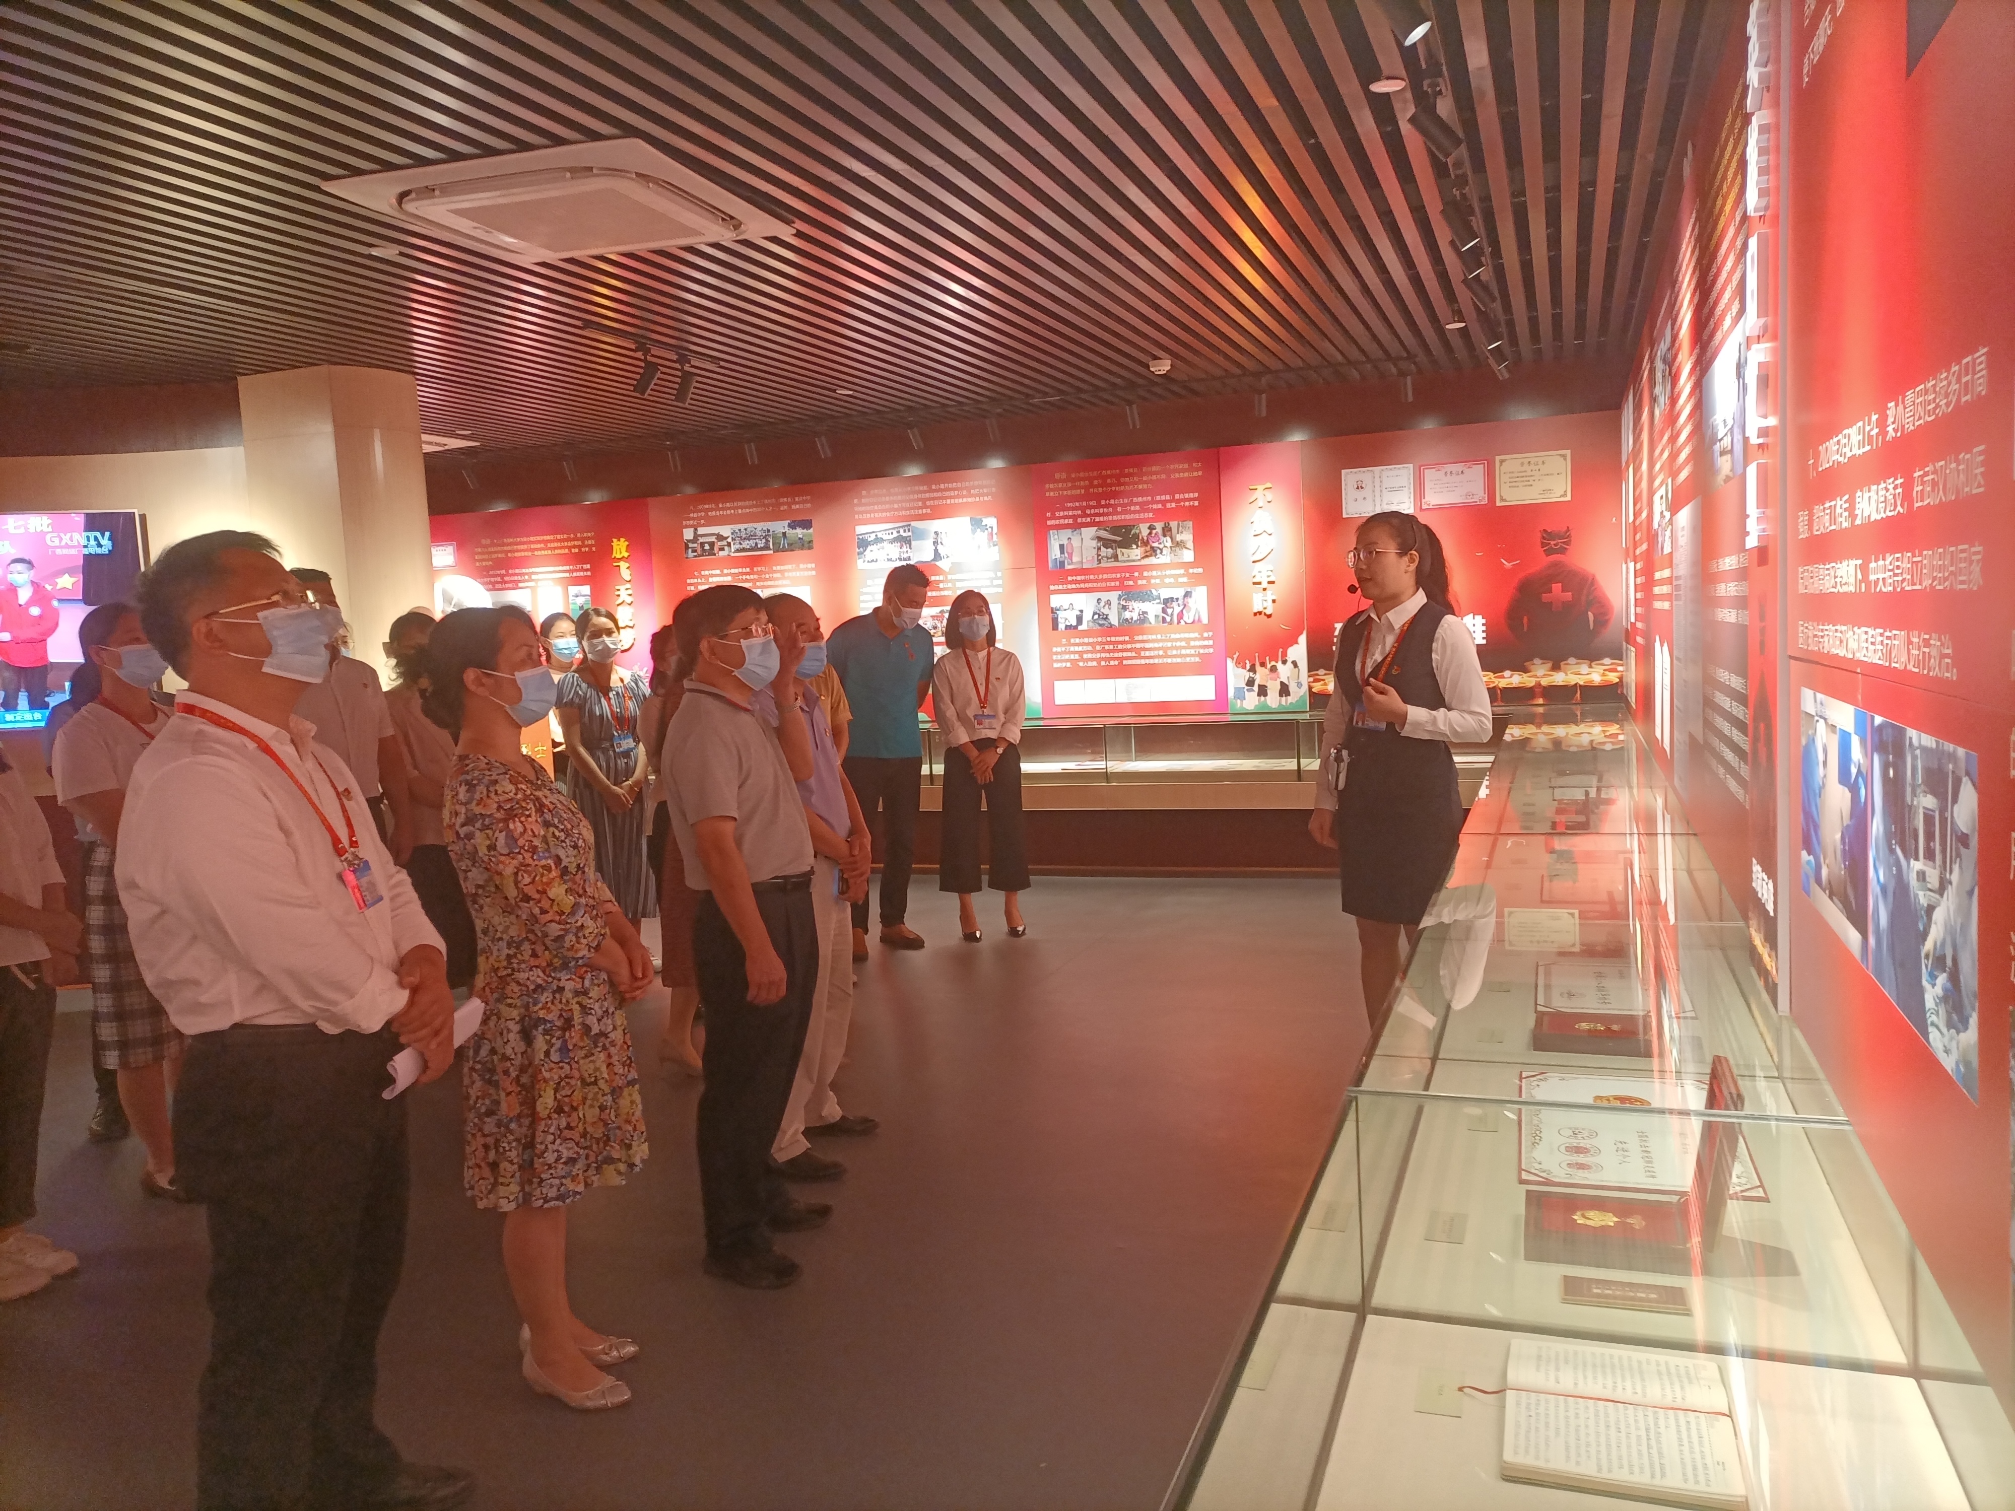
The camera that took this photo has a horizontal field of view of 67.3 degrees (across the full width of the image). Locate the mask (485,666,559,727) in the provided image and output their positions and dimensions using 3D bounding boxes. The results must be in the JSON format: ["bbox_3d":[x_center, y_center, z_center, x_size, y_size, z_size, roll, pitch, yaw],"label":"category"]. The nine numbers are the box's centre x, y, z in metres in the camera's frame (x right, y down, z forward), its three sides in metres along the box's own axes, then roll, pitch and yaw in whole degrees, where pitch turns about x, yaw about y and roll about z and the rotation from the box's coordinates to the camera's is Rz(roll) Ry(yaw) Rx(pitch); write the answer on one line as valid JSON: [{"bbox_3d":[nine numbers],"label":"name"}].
[{"bbox_3d":[-0.938,-0.114,2.930,0.130,0.120,0.140,-15,6,-4],"label":"mask"}]

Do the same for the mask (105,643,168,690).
[{"bbox_3d":[-2.315,-0.242,4.050,0.125,0.120,0.140,-15,4,4],"label":"mask"}]

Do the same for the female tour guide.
[{"bbox_3d":[1.035,0.216,4.020,0.400,1.700,0.500,-5,5,-27],"label":"female tour guide"}]

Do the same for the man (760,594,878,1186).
[{"bbox_3d":[-0.555,0.330,4.260,0.380,1.600,0.500,-1,5,18],"label":"man"}]

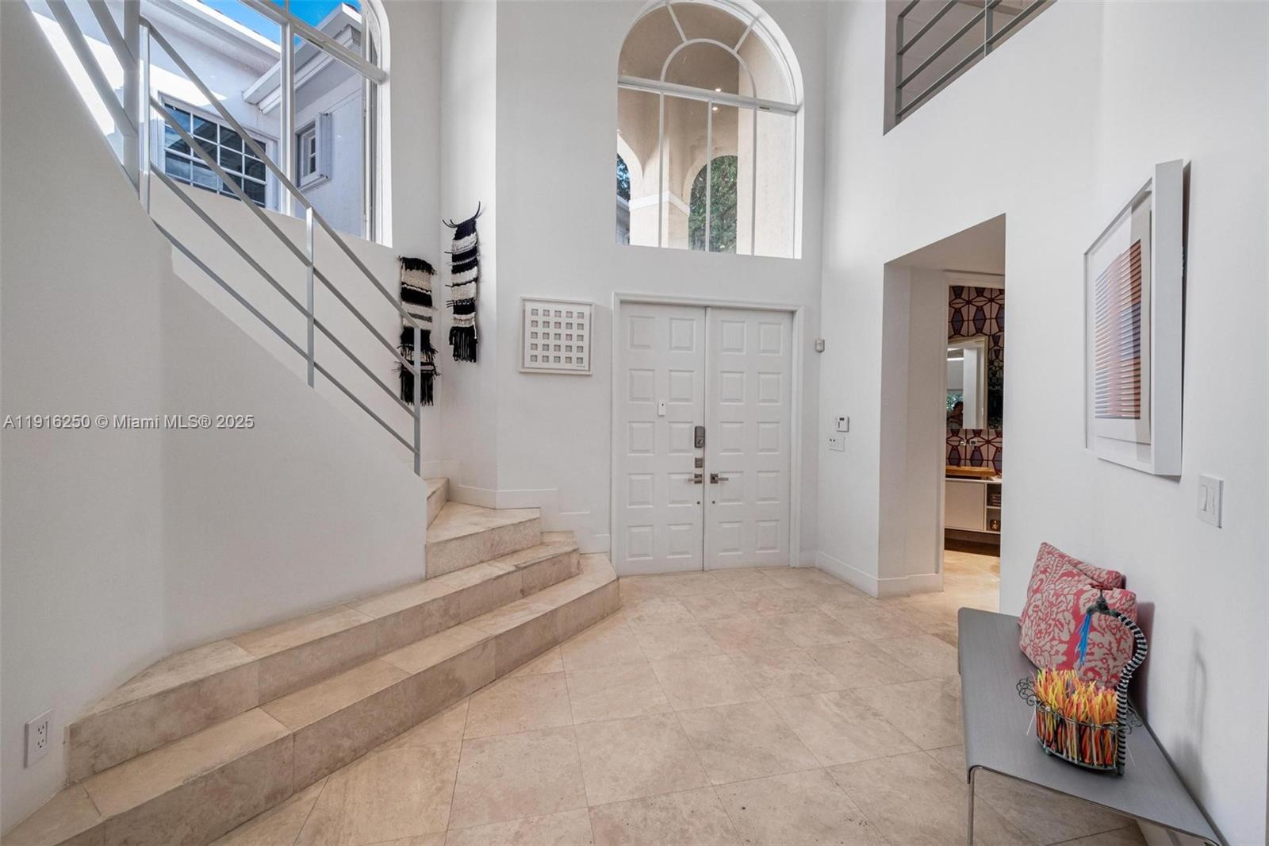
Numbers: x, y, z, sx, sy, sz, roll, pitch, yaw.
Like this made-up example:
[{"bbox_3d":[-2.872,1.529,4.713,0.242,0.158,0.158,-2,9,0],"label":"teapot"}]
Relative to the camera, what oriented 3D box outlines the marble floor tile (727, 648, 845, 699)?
[{"bbox_3d":[0.815,1.348,2.671,0.465,0.020,0.465,0,1,-13],"label":"marble floor tile"}]

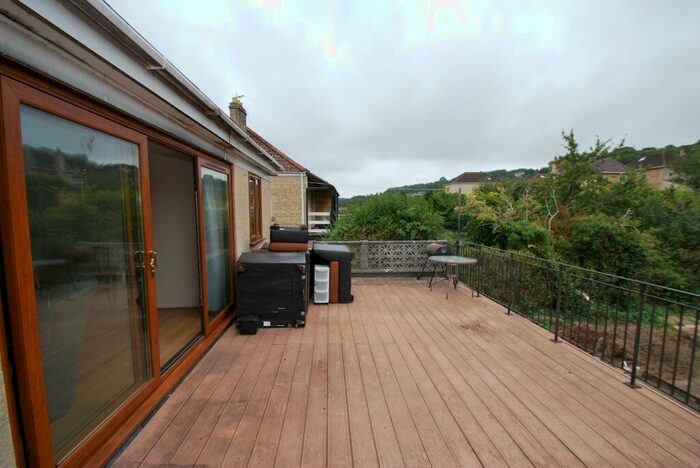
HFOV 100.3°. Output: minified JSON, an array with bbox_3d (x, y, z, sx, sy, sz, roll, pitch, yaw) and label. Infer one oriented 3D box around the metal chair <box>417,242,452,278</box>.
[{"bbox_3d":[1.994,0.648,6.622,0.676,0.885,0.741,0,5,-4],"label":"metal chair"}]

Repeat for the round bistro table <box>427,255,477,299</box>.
[{"bbox_3d":[1.962,0.821,5.630,0.879,0.697,0.879,0,5,0],"label":"round bistro table"}]

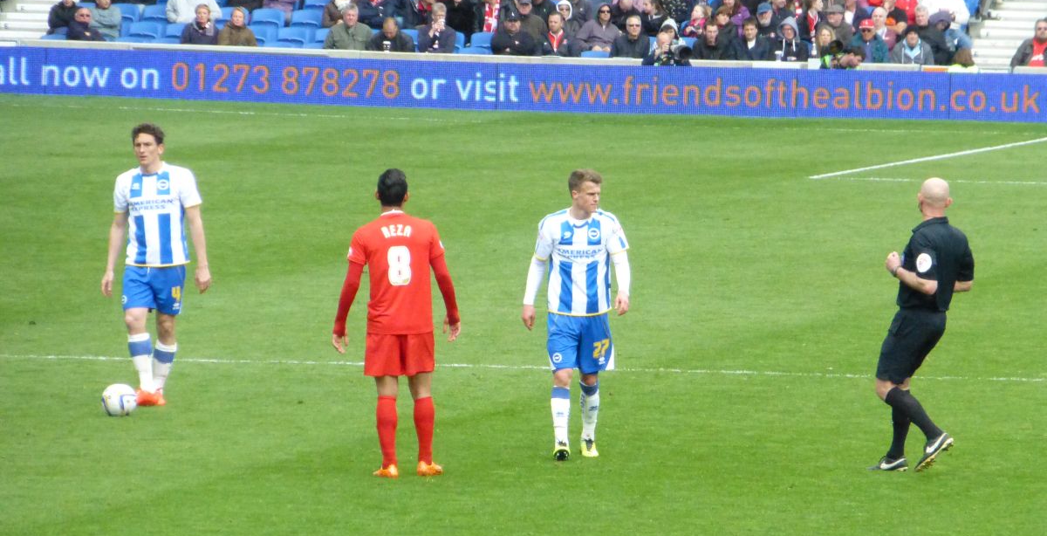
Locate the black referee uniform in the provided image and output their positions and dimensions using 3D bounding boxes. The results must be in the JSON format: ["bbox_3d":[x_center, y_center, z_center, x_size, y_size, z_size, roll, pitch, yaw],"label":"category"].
[{"bbox_3d":[2.411,0.451,66.500,0.660,1.550,0.520,3,3,35],"label":"black referee uniform"}]

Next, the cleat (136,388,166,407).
[{"bbox_3d":[-2.443,0.849,72.100,0.110,0.110,0.285,2,3,25],"label":"cleat"}]

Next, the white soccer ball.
[{"bbox_3d":[-2.595,0.850,70.800,0.220,0.220,0.220,1,3,0],"label":"white soccer ball"}]

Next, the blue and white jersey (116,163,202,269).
[{"bbox_3d":[-2.397,-0.348,72.100,0.560,0.690,0.300,1,3,16],"label":"blue and white jersey"}]

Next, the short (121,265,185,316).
[{"bbox_3d":[-2.423,0.134,72.100,0.410,0.370,0.310,1,3,14],"label":"short"}]

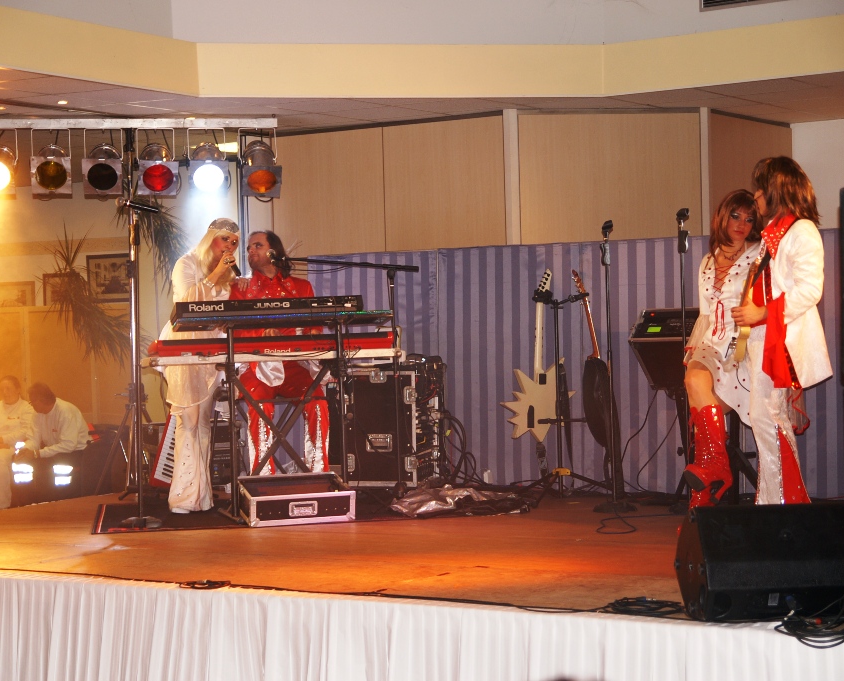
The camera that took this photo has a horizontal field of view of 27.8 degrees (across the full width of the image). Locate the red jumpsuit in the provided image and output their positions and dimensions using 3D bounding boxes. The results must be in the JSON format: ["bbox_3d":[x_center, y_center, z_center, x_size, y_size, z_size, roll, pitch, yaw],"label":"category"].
[{"bbox_3d":[-0.825,0.251,9.870,0.570,1.340,0.620,-1,0,-9],"label":"red jumpsuit"}]

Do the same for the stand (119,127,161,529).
[{"bbox_3d":[-1.474,0.023,8.737,0.240,1.850,0.240,-2,3,0],"label":"stand"}]

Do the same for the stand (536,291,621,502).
[{"bbox_3d":[0.783,0.289,9.268,0.490,1.150,0.460,-1,3,20],"label":"stand"}]

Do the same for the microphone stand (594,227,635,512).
[{"bbox_3d":[0.979,0.130,8.793,0.230,1.500,0.230,-2,3,0],"label":"microphone stand"}]

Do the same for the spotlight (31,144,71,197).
[{"bbox_3d":[-2.306,-1.057,10.600,0.250,0.250,0.320,-1,27,-12],"label":"spotlight"}]

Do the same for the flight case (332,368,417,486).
[{"bbox_3d":[-0.214,0.528,10.600,0.520,0.710,0.520,-1,0,19],"label":"flight case"}]

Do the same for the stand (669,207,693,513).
[{"bbox_3d":[1.332,0.101,8.672,0.230,1.550,0.230,-2,3,0],"label":"stand"}]

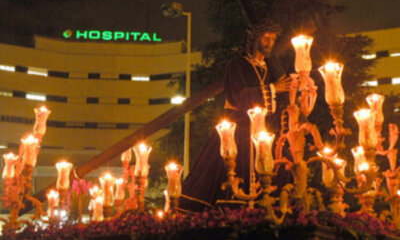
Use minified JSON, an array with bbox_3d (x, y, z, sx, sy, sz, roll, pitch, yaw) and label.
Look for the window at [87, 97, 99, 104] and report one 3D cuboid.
[{"bbox_3d":[-15.225,-2.694,92.000,1.680,0.880,0.150,2,-12,-2],"label":"window"}]

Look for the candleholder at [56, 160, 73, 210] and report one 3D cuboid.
[{"bbox_3d":[-1.339,0.637,6.400,0.155,0.470,0.155,1,-12,0],"label":"candleholder"}]

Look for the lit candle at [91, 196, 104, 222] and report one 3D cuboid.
[{"bbox_3d":[-1.236,1.079,7.800,0.165,0.298,0.165,1,-13,0],"label":"lit candle"}]

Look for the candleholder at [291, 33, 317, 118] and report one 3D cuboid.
[{"bbox_3d":[0.737,-0.315,4.600,0.180,0.570,0.180,1,-12,0],"label":"candleholder"}]

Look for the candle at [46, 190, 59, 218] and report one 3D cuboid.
[{"bbox_3d":[-1.635,0.937,7.200,0.125,0.330,0.125,1,-12,0],"label":"candle"}]

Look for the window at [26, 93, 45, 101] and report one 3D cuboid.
[{"bbox_3d":[-22.269,-3.060,88.000,2.650,0.900,0.150,6,-14,-18],"label":"window"}]

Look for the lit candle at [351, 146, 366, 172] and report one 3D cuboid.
[{"bbox_3d":[1.503,0.377,6.100,0.150,0.255,0.150,1,-12,0],"label":"lit candle"}]

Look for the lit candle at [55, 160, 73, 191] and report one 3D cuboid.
[{"bbox_3d":[-1.339,0.549,6.400,0.155,0.275,0.155,1,-12,0],"label":"lit candle"}]

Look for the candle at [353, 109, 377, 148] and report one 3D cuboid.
[{"bbox_3d":[1.271,0.066,5.000,0.170,0.288,0.170,1,-13,0],"label":"candle"}]

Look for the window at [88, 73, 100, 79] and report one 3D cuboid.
[{"bbox_3d":[-14.694,-6.071,90.000,1.580,0.850,0.150,2,-14,-3],"label":"window"}]

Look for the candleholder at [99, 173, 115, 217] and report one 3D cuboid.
[{"bbox_3d":[-0.954,0.770,6.600,0.170,0.452,0.170,1,-13,0],"label":"candleholder"}]

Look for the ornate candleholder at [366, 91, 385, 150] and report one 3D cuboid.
[{"bbox_3d":[1.506,0.017,5.550,0.155,0.490,0.155,1,-12,0],"label":"ornate candleholder"}]

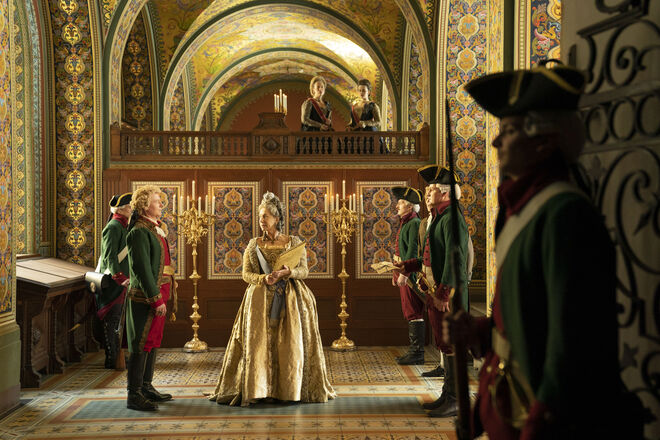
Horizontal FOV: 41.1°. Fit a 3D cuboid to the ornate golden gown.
[{"bbox_3d":[-0.500,0.820,7.480,1.030,1.410,0.880,0,0,13],"label":"ornate golden gown"}]

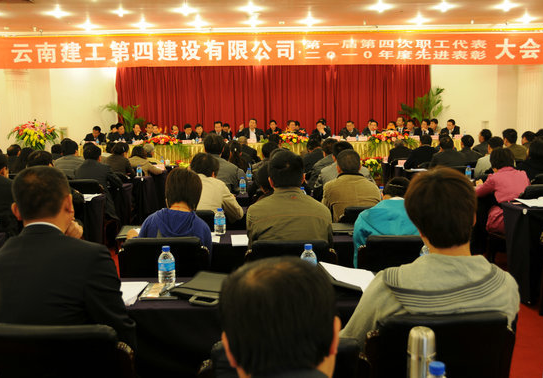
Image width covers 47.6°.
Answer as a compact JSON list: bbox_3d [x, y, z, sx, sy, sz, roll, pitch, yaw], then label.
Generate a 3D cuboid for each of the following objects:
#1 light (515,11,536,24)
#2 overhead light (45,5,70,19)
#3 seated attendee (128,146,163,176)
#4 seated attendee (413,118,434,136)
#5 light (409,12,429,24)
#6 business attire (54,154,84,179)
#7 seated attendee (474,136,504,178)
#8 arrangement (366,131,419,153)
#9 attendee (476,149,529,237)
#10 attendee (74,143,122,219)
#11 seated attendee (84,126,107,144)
[{"bbox_3d":[6.066,-4.062,14.686,0.220,0.120,0.220,-1,6,0],"label":"light"},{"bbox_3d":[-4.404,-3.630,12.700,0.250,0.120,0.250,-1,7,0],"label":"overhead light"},{"bbox_3d":[-1.771,-0.031,9.079,0.520,1.200,0.750,1,6,22],"label":"seated attendee"},{"bbox_3d":[3.435,-0.951,13.769,0.520,1.200,0.650,0,7,10],"label":"seated attendee"},{"bbox_3d":[3.523,-4.024,14.686,0.220,0.120,0.220,-1,6,0],"label":"light"},{"bbox_3d":[-2.346,-0.090,7.236,0.480,0.620,0.400,0,7,6],"label":"business attire"},{"bbox_3d":[2.341,0.075,6.658,0.500,1.263,0.780,-2,6,-17],"label":"seated attendee"},{"bbox_3d":[2.673,-1.038,13.600,1.100,0.480,0.450,-1,6,0],"label":"arrangement"},{"bbox_3d":[1.959,0.235,5.564,0.500,1.200,0.750,-4,6,-28],"label":"attendee"},{"bbox_3d":[-1.945,0.125,6.961,0.500,1.290,0.750,0,6,5],"label":"attendee"},{"bbox_3d":[-3.740,-0.771,13.075,0.500,1.108,0.700,0,6,0],"label":"seated attendee"}]

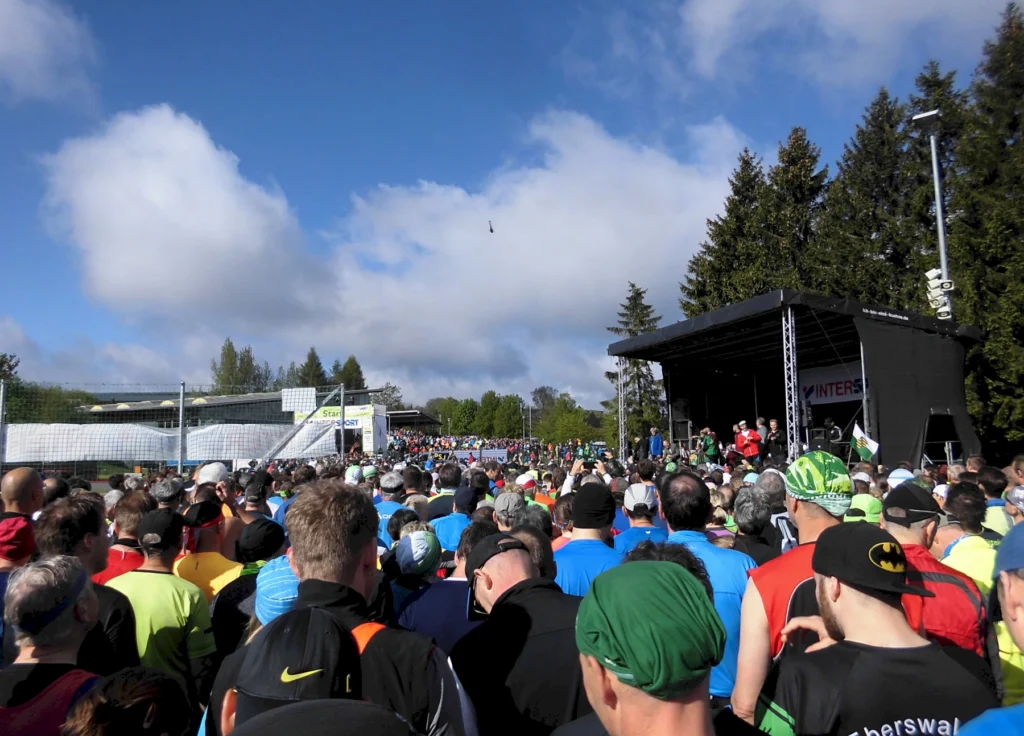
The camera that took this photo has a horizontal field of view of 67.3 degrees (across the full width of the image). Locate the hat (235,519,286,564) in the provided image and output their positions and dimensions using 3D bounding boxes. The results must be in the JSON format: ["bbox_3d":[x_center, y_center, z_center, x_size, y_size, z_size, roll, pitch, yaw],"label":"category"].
[{"bbox_3d":[-1.040,0.717,3.195,0.190,0.180,0.225,-2,-6,10],"label":"hat"}]

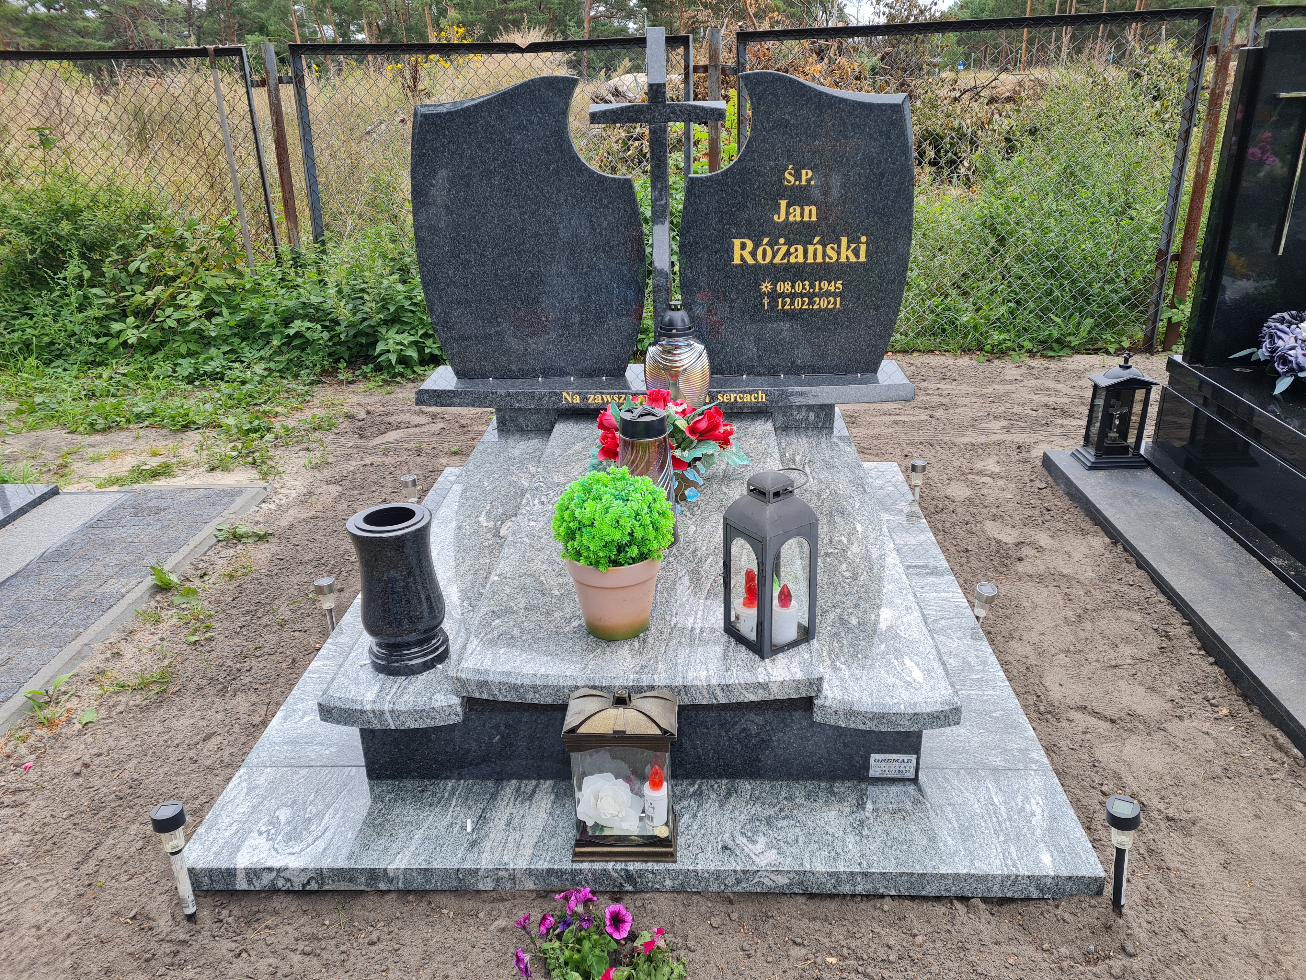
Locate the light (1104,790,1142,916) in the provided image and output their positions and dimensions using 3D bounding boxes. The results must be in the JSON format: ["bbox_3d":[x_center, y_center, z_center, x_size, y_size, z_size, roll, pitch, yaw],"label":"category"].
[{"bbox_3d":[0.863,0.685,1.801,0.060,0.262,0.060,-7,26,6],"label":"light"}]

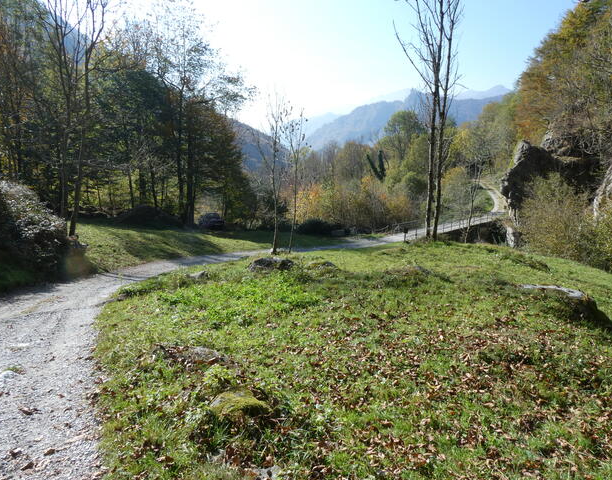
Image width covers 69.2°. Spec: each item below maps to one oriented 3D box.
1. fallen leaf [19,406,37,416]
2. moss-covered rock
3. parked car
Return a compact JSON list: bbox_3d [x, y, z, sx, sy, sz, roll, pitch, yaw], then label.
[{"bbox_3d":[-1.977,1.217,3.150,0.105,0.030,0.075,-3,7,-27],"label":"fallen leaf"},{"bbox_3d":[-0.478,1.175,3.200,0.420,0.150,0.290,-1,6,-6],"label":"moss-covered rock"},{"bbox_3d":[-8.500,-1.670,40.000,1.750,1.500,4.100,-2,6,-22],"label":"parked car"}]

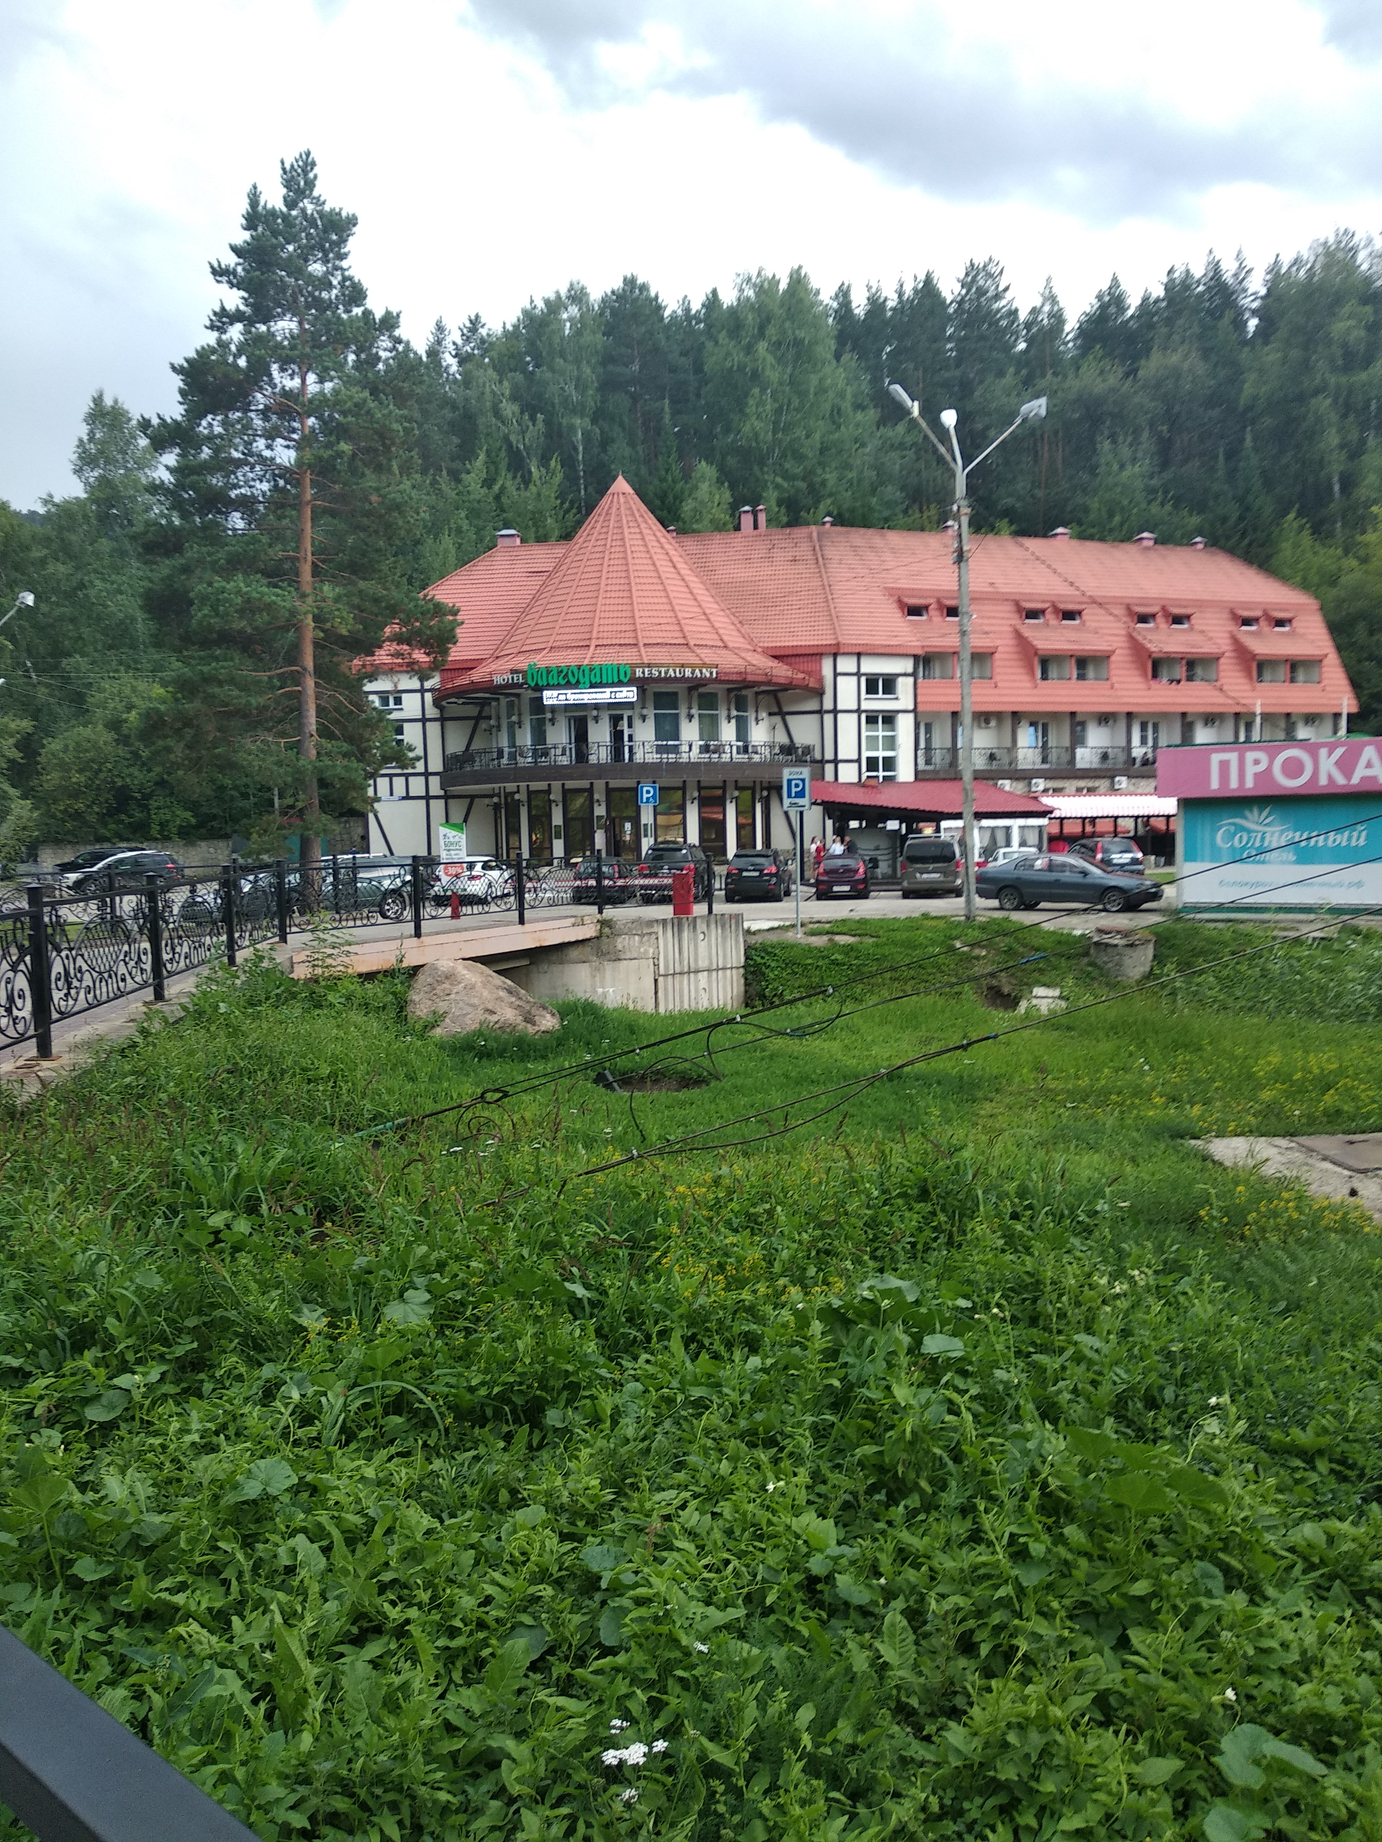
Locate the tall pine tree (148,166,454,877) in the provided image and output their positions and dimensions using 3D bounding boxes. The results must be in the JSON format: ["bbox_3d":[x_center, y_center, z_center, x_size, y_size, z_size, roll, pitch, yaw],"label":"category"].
[{"bbox_3d":[-10.663,-10.343,37.885,8.300,20.600,8.000,-1,3,0],"label":"tall pine tree"}]

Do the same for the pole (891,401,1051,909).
[{"bbox_3d":[6.268,-5.810,30.957,3.400,11.500,2.100,-1,3,0],"label":"pole"}]

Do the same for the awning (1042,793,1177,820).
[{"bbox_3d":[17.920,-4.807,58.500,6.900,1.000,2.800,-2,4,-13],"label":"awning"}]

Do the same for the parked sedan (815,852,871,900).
[{"bbox_3d":[5.081,-1.503,45.756,1.700,1.470,4.350,-1,3,9],"label":"parked sedan"}]

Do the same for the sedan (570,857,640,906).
[{"bbox_3d":[-2.878,-1.410,46.952,1.730,1.600,4.200,-1,3,7],"label":"sedan"}]

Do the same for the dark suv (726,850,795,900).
[{"bbox_3d":[2.346,-1.544,46.548,1.890,1.740,4.680,-1,3,9],"label":"dark suv"}]

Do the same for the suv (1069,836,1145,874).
[{"bbox_3d":[16.182,-2.366,53.750,1.820,1.680,4.500,-1,3,0],"label":"suv"}]

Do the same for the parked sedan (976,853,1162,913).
[{"bbox_3d":[9.223,-0.955,33.858,4.500,1.410,1.700,1,4,32],"label":"parked sedan"}]

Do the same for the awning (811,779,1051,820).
[{"bbox_3d":[8.885,-4.456,51.000,8.300,1.450,4.700,-2,3,-6],"label":"awning"}]

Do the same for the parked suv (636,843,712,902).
[{"bbox_3d":[-0.527,-1.631,46.243,1.950,1.920,4.900,-1,3,8],"label":"parked suv"}]

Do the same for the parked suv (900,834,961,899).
[{"bbox_3d":[7.876,-1.784,45.141,1.920,1.980,4.950,-1,3,11],"label":"parked suv"}]

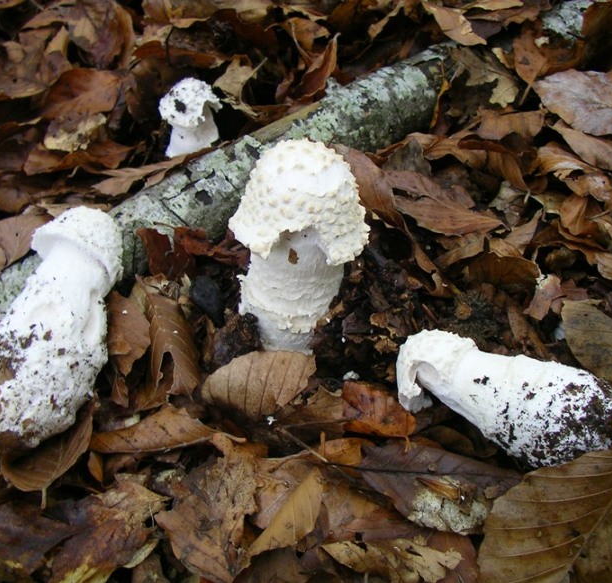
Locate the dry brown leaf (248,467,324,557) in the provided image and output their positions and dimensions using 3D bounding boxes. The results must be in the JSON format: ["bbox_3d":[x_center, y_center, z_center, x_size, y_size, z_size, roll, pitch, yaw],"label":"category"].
[{"bbox_3d":[-0.004,0.099,0.370,0.015,0.010,0.051,30,56,23],"label":"dry brown leaf"}]

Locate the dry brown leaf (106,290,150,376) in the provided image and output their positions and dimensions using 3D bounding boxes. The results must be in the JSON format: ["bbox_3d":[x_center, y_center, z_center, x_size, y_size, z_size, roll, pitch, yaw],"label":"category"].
[{"bbox_3d":[-0.094,0.021,0.442,0.026,0.010,0.049,-1,64,-11],"label":"dry brown leaf"}]

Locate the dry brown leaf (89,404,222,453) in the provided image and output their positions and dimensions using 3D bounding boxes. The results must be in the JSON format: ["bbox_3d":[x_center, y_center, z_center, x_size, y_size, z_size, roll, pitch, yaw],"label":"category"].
[{"bbox_3d":[-0.074,0.068,0.424,0.065,0.014,0.024,-2,58,-1],"label":"dry brown leaf"}]

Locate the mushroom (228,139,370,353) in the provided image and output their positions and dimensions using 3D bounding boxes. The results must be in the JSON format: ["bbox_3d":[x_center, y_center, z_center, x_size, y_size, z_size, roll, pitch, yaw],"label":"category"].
[{"bbox_3d":[-0.007,-0.012,0.440,0.070,0.128,0.070,5,43,0],"label":"mushroom"}]

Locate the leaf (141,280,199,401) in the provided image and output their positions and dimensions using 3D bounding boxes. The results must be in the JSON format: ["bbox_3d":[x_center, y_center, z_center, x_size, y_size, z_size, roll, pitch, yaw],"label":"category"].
[{"bbox_3d":[-0.069,0.023,0.435,0.023,0.016,0.066,-7,63,-8],"label":"leaf"}]

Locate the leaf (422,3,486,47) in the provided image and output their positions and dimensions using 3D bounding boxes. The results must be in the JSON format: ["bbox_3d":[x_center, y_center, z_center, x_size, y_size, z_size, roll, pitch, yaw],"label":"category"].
[{"bbox_3d":[0.118,-0.217,0.688,0.028,0.010,0.059,-20,61,-8],"label":"leaf"}]

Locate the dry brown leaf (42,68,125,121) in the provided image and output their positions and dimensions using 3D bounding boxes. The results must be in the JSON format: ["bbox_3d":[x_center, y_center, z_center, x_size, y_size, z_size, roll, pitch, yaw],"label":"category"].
[{"bbox_3d":[-0.159,-0.141,0.609,0.047,0.013,0.055,9,59,0],"label":"dry brown leaf"}]

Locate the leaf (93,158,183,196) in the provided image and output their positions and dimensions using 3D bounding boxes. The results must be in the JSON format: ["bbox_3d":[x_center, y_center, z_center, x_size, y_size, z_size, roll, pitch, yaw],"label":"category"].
[{"bbox_3d":[-0.102,-0.069,0.533,0.060,0.010,0.015,-19,60,-12],"label":"leaf"}]

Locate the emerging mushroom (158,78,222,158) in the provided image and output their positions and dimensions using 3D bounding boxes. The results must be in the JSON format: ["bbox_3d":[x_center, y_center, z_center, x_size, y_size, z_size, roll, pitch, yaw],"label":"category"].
[{"bbox_3d":[-0.083,-0.124,0.607,0.044,0.068,0.044,-1,43,0],"label":"emerging mushroom"}]

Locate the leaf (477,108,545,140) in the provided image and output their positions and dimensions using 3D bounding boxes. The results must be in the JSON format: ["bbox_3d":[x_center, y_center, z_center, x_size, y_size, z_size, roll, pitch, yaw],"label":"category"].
[{"bbox_3d":[0.141,-0.115,0.587,0.049,0.011,0.029,-1,57,3],"label":"leaf"}]

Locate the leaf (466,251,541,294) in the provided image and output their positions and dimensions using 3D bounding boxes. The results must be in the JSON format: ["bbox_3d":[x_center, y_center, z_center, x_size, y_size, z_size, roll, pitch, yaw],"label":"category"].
[{"bbox_3d":[0.115,-0.011,0.497,0.042,0.015,0.029,-2,68,-1],"label":"leaf"}]

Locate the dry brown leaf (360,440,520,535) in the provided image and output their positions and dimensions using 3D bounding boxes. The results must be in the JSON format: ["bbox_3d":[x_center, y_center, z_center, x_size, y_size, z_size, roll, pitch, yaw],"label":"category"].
[{"bbox_3d":[0.064,0.092,0.401,0.077,0.014,0.041,3,51,2],"label":"dry brown leaf"}]

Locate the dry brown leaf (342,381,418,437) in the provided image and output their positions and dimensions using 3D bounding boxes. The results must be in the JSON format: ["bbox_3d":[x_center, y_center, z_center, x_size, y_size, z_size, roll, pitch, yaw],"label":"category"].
[{"bbox_3d":[0.035,0.056,0.413,0.036,0.010,0.028,4,55,4],"label":"dry brown leaf"}]

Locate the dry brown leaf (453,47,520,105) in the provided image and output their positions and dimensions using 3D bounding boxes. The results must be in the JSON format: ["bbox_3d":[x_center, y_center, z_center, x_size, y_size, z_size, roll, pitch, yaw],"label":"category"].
[{"bbox_3d":[0.139,-0.167,0.657,0.033,0.012,0.058,-39,73,-14],"label":"dry brown leaf"}]

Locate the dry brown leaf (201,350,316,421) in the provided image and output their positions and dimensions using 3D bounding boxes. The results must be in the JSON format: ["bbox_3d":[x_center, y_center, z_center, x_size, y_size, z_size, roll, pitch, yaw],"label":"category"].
[{"bbox_3d":[-0.021,0.042,0.415,0.055,0.012,0.035,-37,70,-18],"label":"dry brown leaf"}]

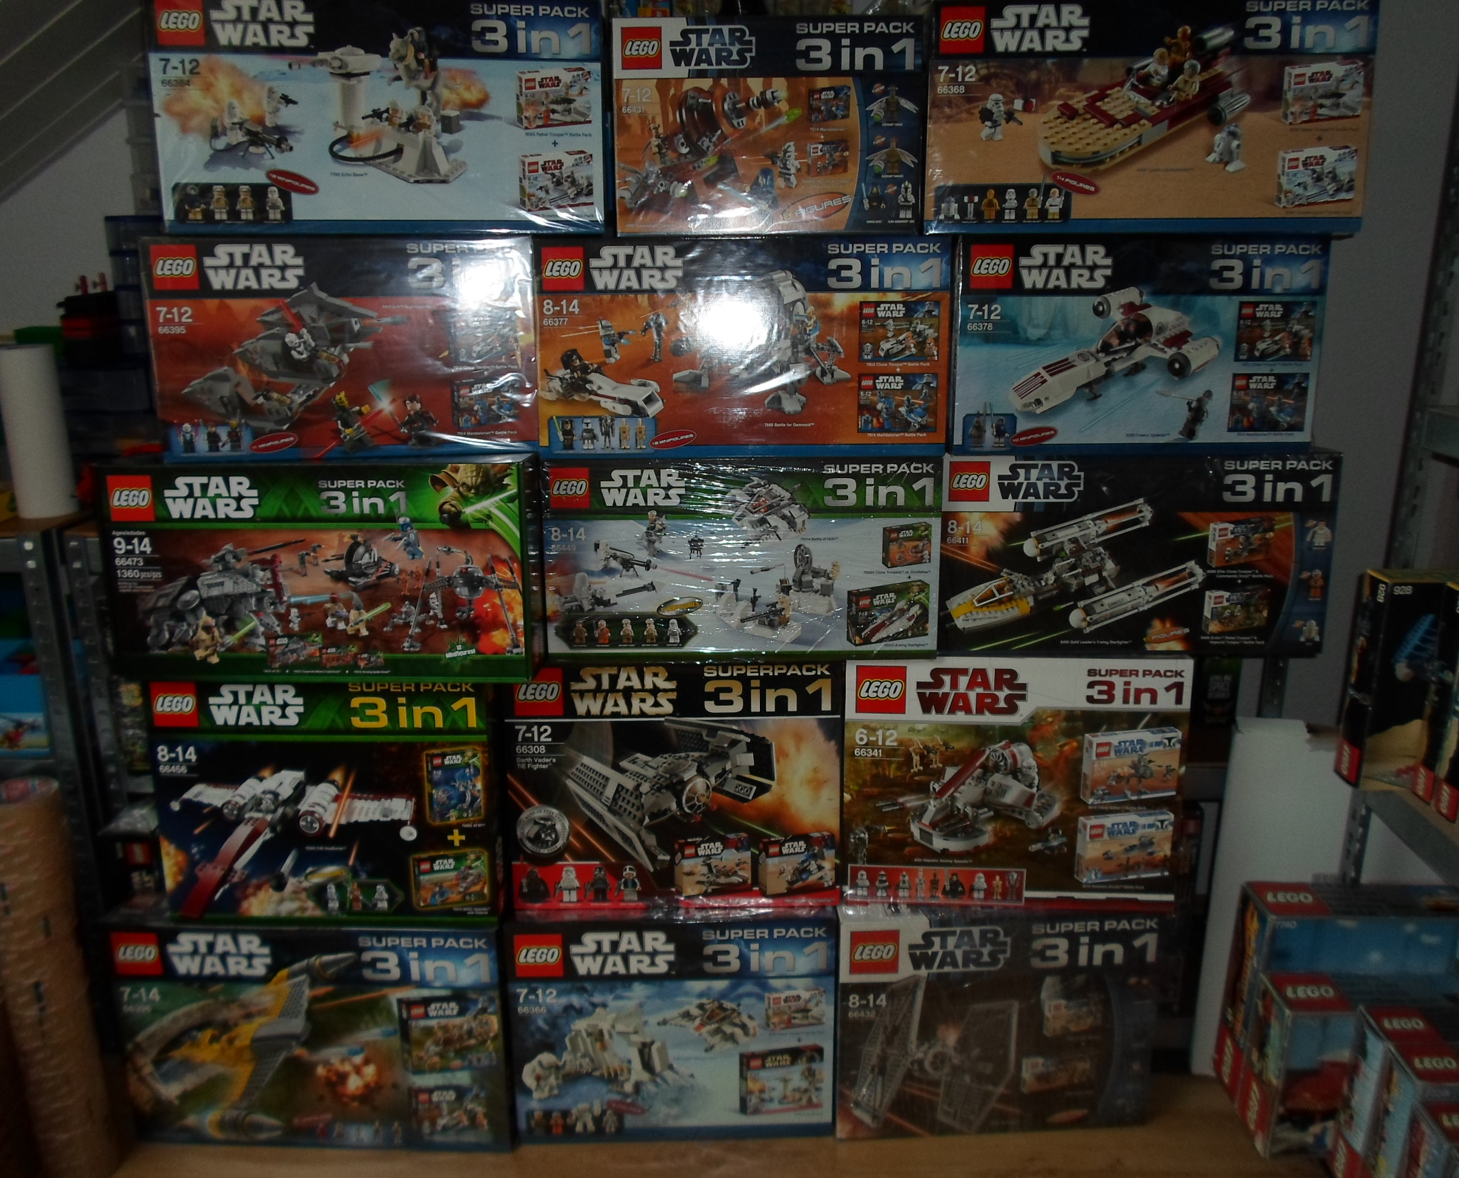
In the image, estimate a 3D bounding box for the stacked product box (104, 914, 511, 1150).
[{"bbox_3d":[-0.602,0.645,1.686,0.564,0.356,0.095,0,11,2],"label":"stacked product box"}]

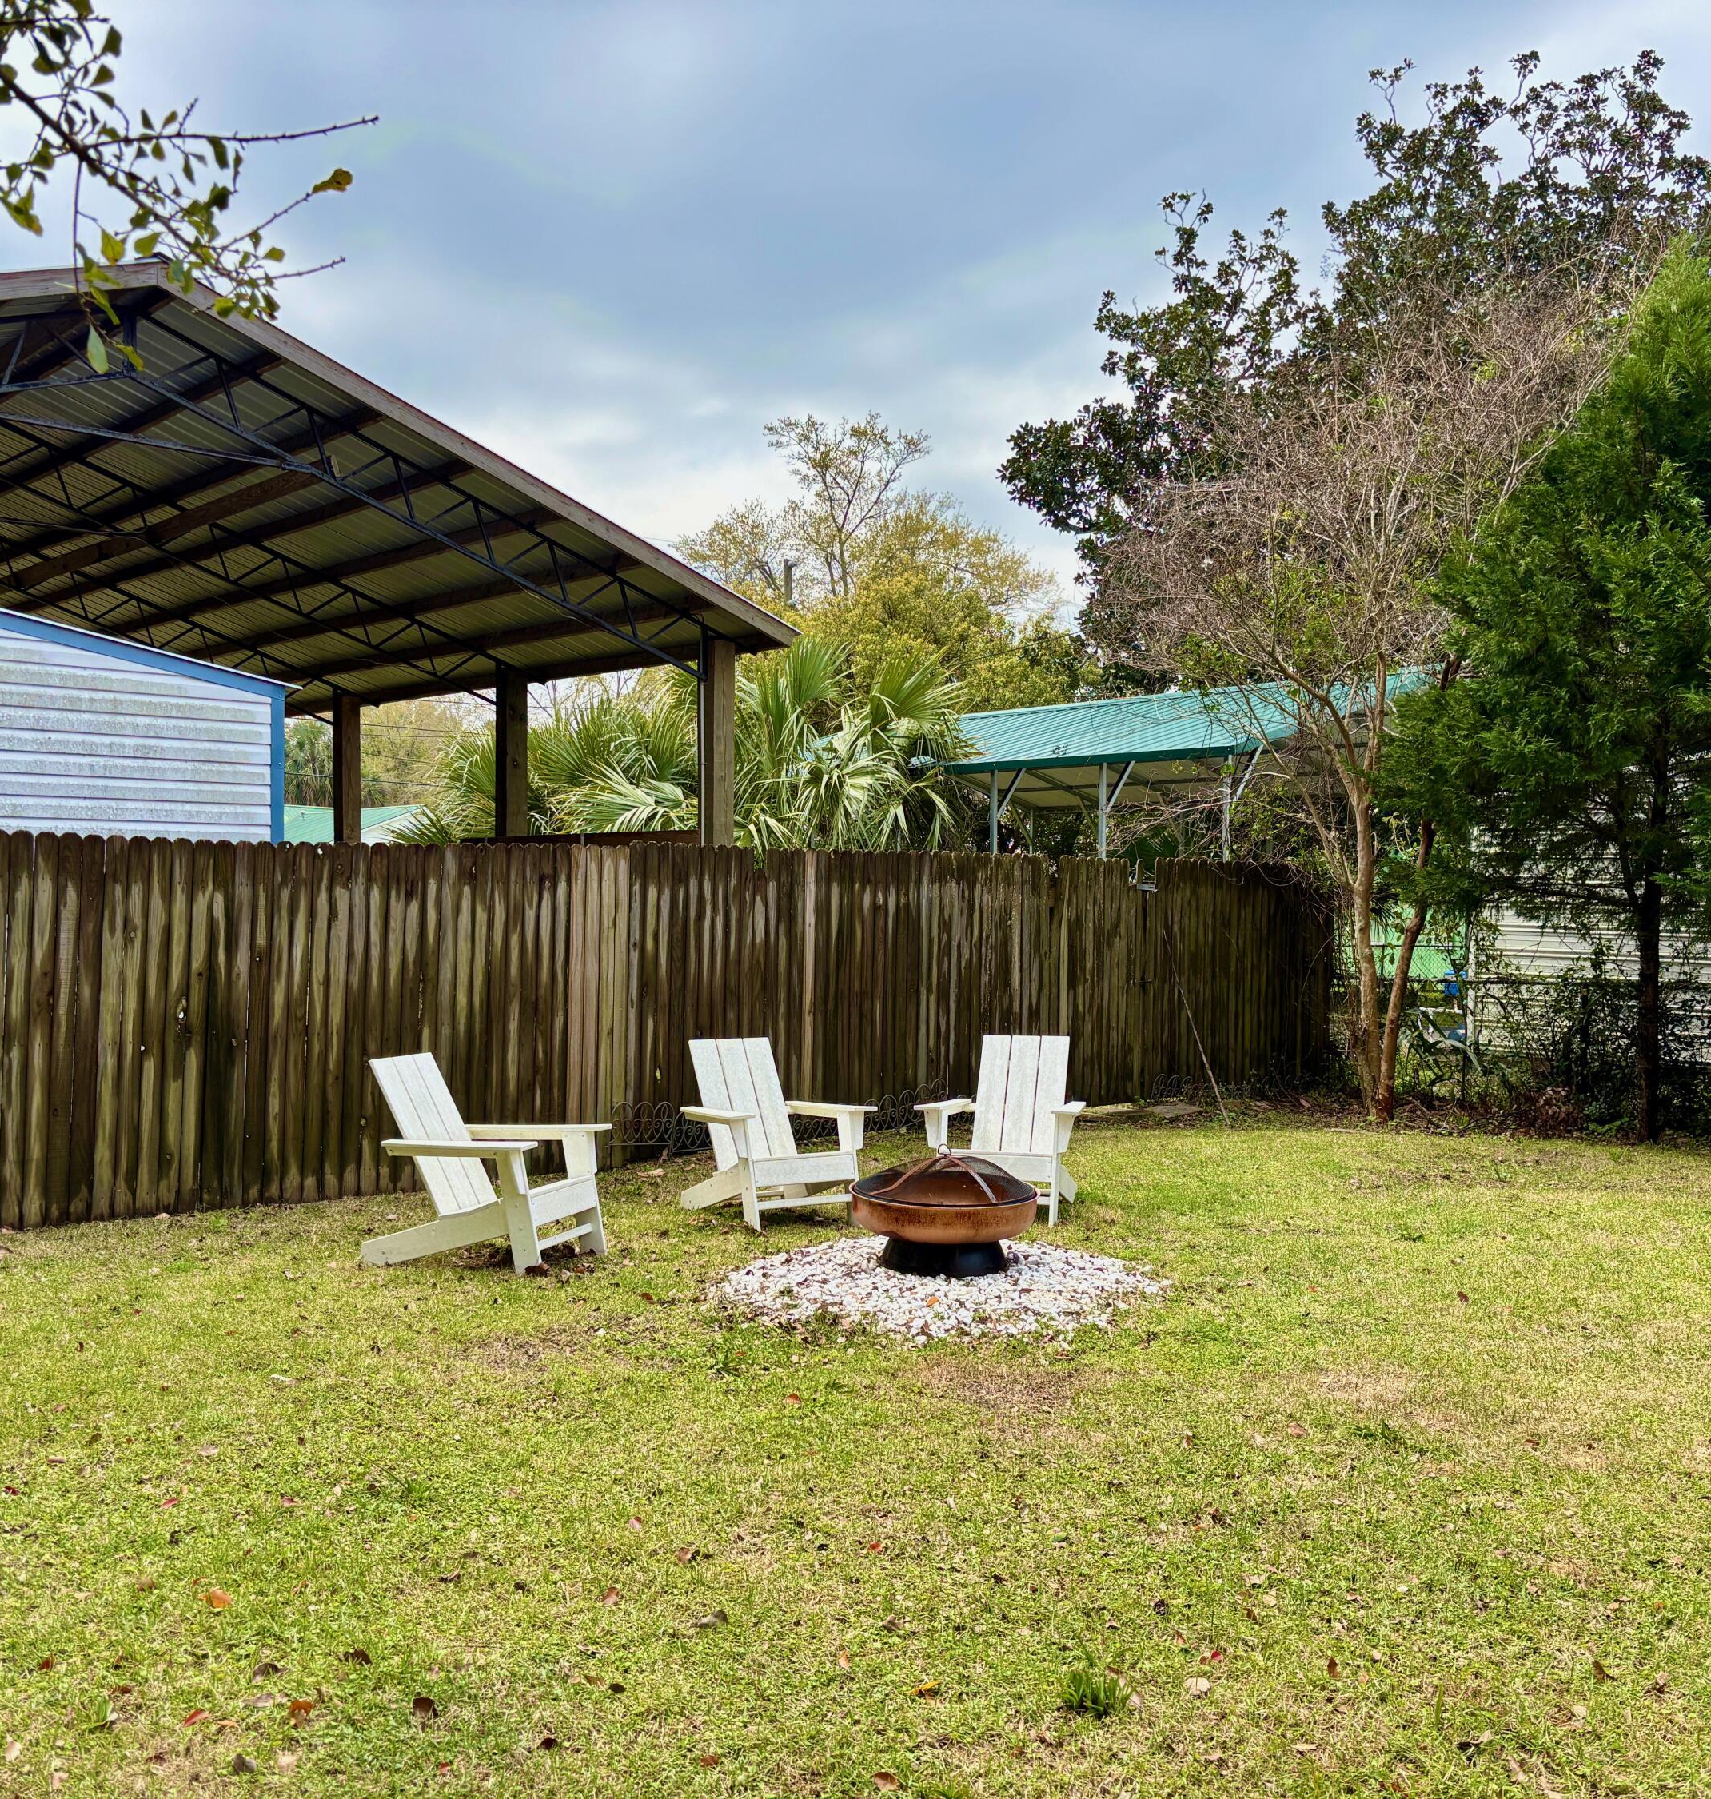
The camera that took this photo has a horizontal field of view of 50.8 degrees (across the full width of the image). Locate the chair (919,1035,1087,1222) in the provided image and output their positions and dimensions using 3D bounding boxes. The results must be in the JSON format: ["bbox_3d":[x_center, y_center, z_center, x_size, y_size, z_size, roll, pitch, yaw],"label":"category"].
[{"bbox_3d":[0.766,1.117,8.893,0.769,0.833,0.865,0,-1,16],"label":"chair"}]

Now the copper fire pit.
[{"bbox_3d":[0.374,1.274,7.505,0.784,0.488,0.784,0,-1,0],"label":"copper fire pit"}]

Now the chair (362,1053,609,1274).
[{"bbox_3d":[-1.557,1.090,7.564,0.865,0.833,0.769,0,-1,19],"label":"chair"}]

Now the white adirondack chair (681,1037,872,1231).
[{"bbox_3d":[-0.428,1.131,8.848,0.769,0.833,0.865,1,-1,-31],"label":"white adirondack chair"}]

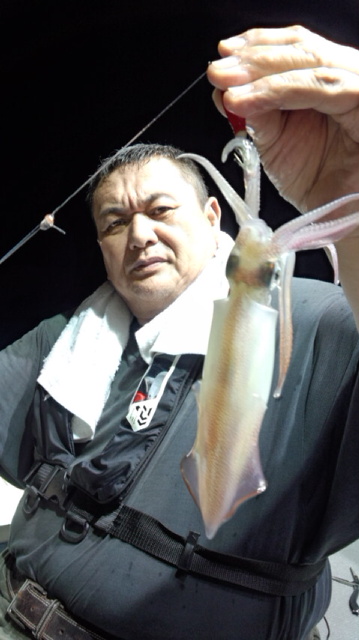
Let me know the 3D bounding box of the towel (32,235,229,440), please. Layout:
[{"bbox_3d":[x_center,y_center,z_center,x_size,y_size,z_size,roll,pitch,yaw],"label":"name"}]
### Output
[{"bbox_3d":[-0.030,0.004,0.700,0.275,0.300,0.230,6,5,19],"label":"towel"}]

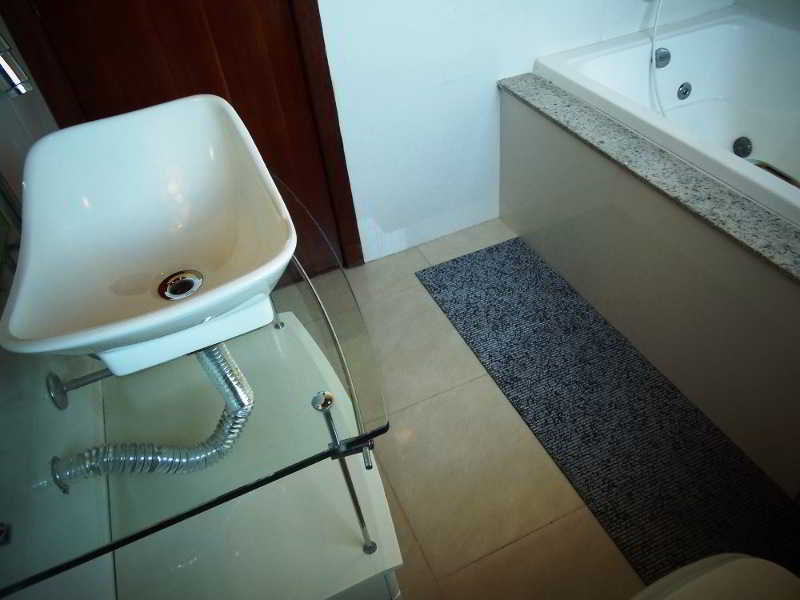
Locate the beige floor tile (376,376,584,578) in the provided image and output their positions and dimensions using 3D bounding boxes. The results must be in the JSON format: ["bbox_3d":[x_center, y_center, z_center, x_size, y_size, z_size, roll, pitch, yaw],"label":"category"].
[{"bbox_3d":[0.200,0.408,1.431,0.455,0.010,0.452,-20,43,-13],"label":"beige floor tile"}]

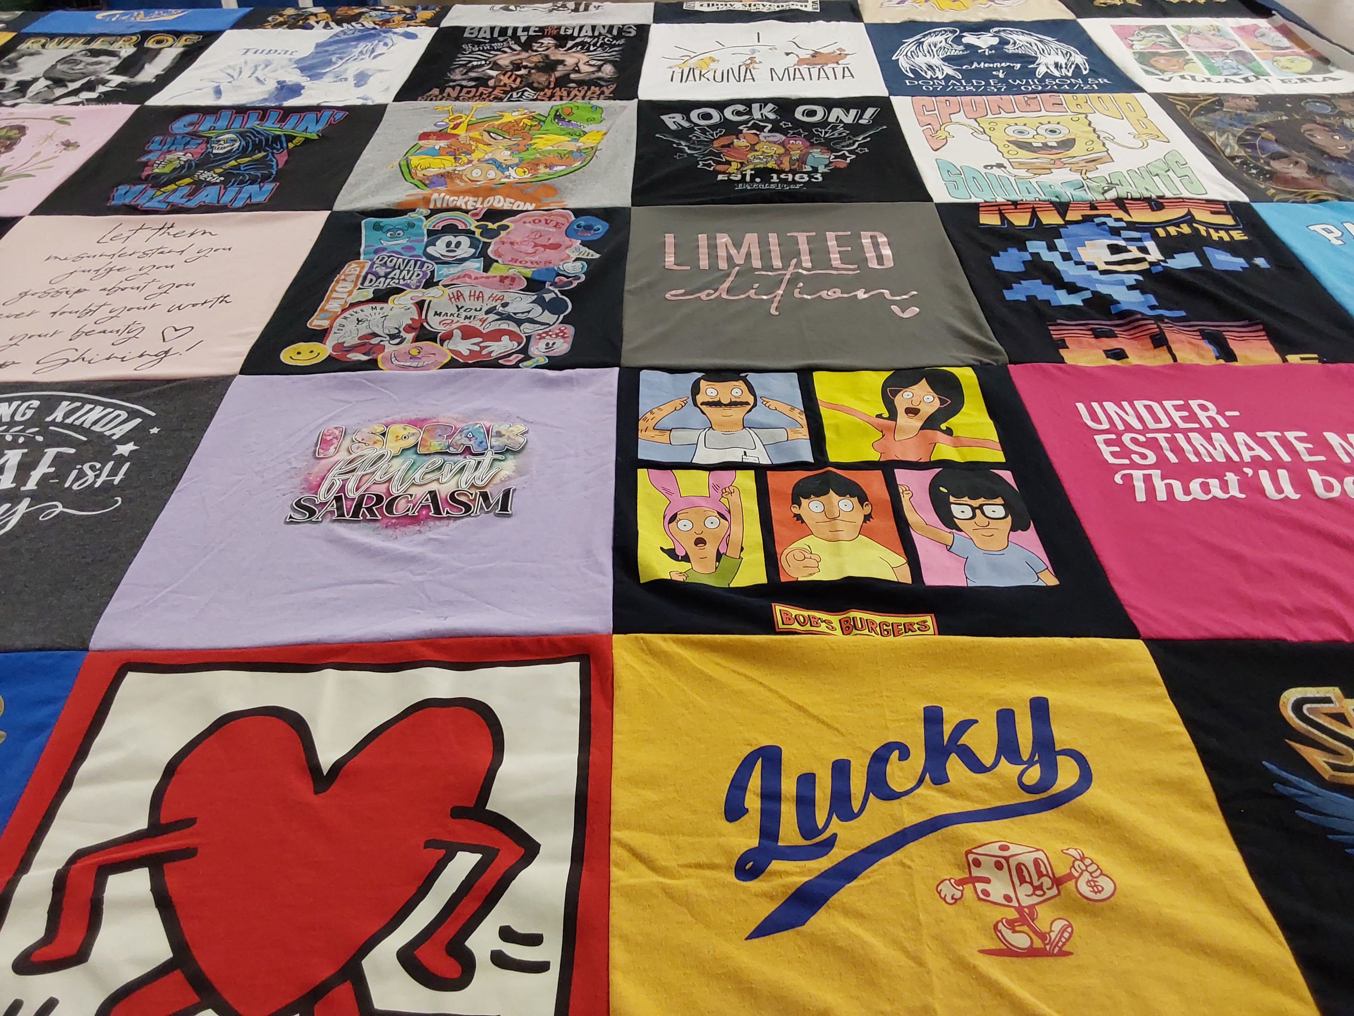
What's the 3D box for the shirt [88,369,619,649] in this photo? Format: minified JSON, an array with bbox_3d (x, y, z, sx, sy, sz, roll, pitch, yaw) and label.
[{"bbox_3d":[-0.234,-0.015,0.915,0.370,0.020,0.355,-1,40,0],"label":"shirt"}]

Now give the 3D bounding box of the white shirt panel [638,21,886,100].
[{"bbox_3d":[0.134,-0.721,1.762,0.375,0.020,0.381,0,40,1],"label":"white shirt panel"}]

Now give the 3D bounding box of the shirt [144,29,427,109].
[{"bbox_3d":[-0.603,-0.715,1.768,0.373,0.020,0.376,0,40,1],"label":"shirt"}]

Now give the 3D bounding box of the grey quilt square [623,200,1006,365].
[{"bbox_3d":[0.129,-0.249,1.191,0.371,0.020,0.370,0,40,1],"label":"grey quilt square"}]

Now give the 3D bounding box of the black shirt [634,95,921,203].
[{"bbox_3d":[0.128,-0.484,1.475,0.370,0.020,0.369,-1,40,0],"label":"black shirt"}]

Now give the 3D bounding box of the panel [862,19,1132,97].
[{"bbox_3d":[0.504,-0.725,1.760,0.382,0.020,0.378,0,40,1],"label":"panel"}]

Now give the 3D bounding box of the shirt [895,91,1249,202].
[{"bbox_3d":[0.503,-0.487,1.472,0.382,0.020,0.381,0,40,1],"label":"shirt"}]

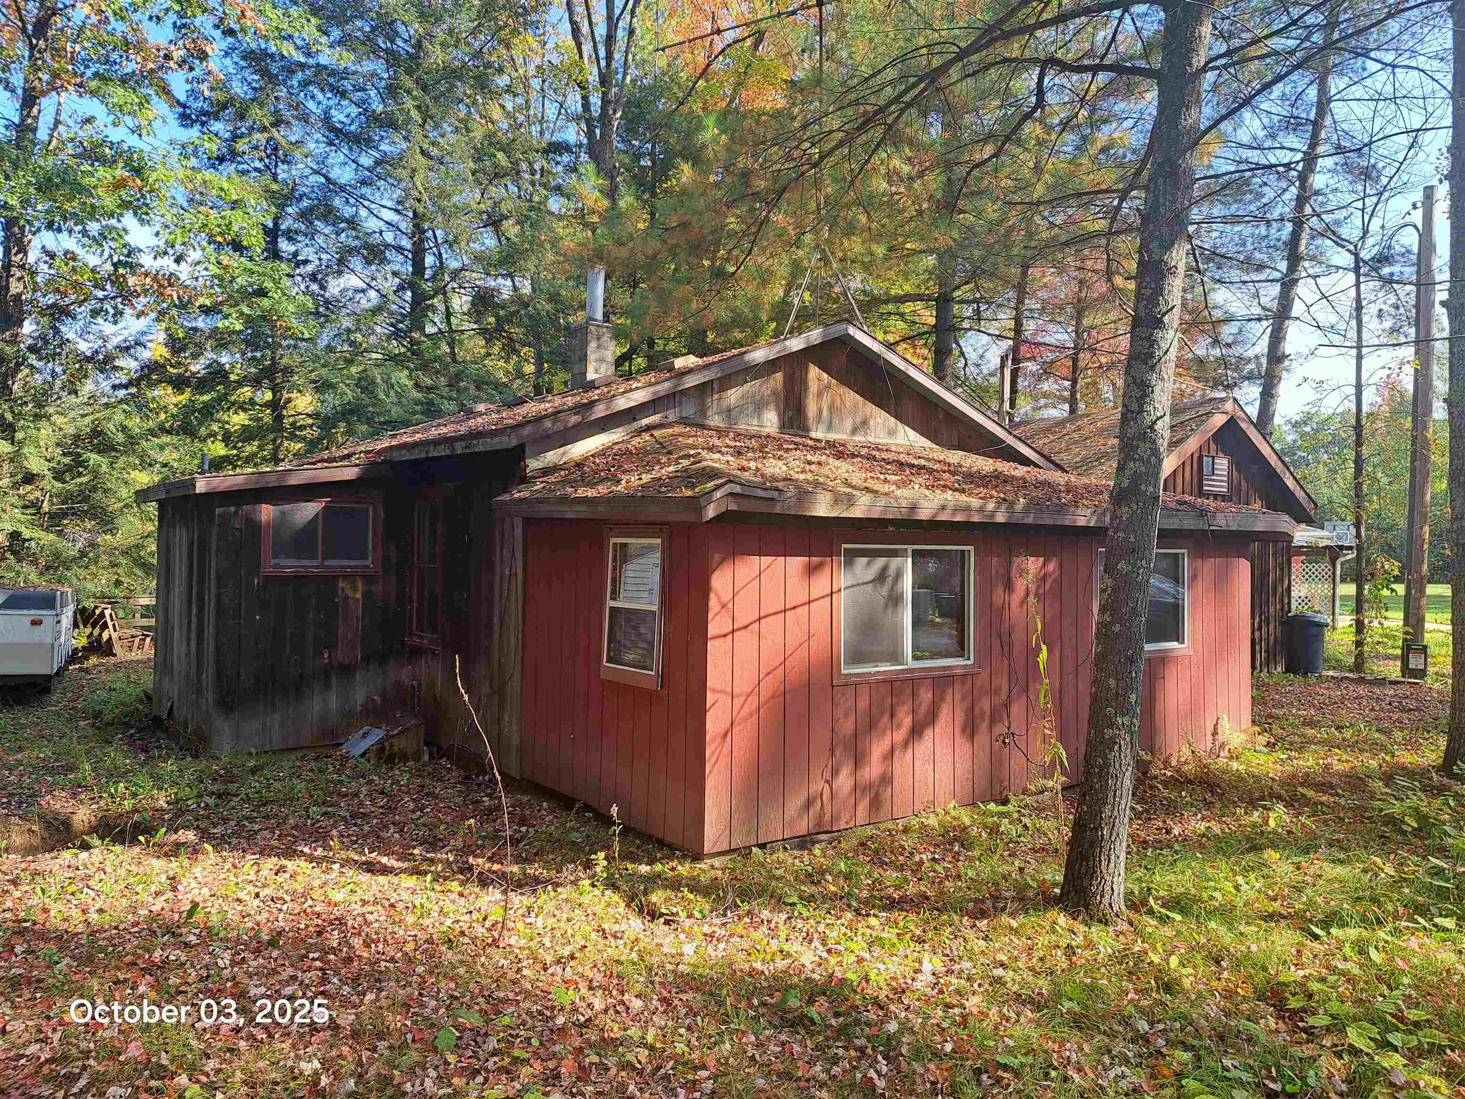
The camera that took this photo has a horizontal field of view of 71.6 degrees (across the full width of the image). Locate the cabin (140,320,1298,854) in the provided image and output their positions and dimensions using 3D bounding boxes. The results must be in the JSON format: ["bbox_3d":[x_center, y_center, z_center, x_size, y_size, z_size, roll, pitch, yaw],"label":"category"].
[{"bbox_3d":[-0.879,-0.164,10.916,8.939,4.142,9.236,1,0,-36],"label":"cabin"}]

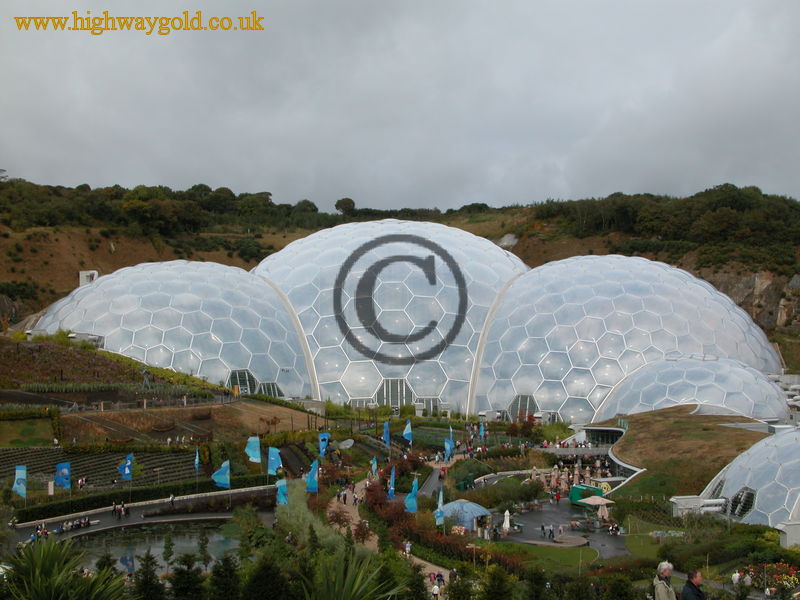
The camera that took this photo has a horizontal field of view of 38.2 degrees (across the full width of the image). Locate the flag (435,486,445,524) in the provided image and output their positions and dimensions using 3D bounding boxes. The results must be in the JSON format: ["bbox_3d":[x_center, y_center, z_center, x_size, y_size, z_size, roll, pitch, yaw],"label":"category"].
[{"bbox_3d":[4.238,22.050,123.983,1.400,3.950,0.300,0,0,2],"label":"flag"}]

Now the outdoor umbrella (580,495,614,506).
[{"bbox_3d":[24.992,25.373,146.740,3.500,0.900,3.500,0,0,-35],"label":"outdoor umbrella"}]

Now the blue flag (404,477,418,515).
[{"bbox_3d":[1.315,22.353,132.116,1.600,4.000,0.300,0,0,1],"label":"blue flag"}]

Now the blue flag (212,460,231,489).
[{"bbox_3d":[-24.008,23.470,155.415,2.400,3.900,0.300,0,0,-9],"label":"blue flag"}]

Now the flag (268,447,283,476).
[{"bbox_3d":[-17.083,22.160,158.550,2.000,3.900,0.300,0,0,-6],"label":"flag"}]

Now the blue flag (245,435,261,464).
[{"bbox_3d":[-21.277,21.784,167.250,2.100,3.900,0.300,0,0,-7],"label":"blue flag"}]

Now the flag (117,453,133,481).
[{"bbox_3d":[-35.998,21.795,151.255,2.100,3.750,0.300,0,0,-13],"label":"flag"}]

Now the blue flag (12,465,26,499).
[{"bbox_3d":[-43.309,20.659,131.520,1.700,3.950,0.300,0,0,-18],"label":"blue flag"}]

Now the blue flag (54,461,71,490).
[{"bbox_3d":[-43.277,22.568,148.168,2.100,3.700,0.300,0,0,-16],"label":"blue flag"}]

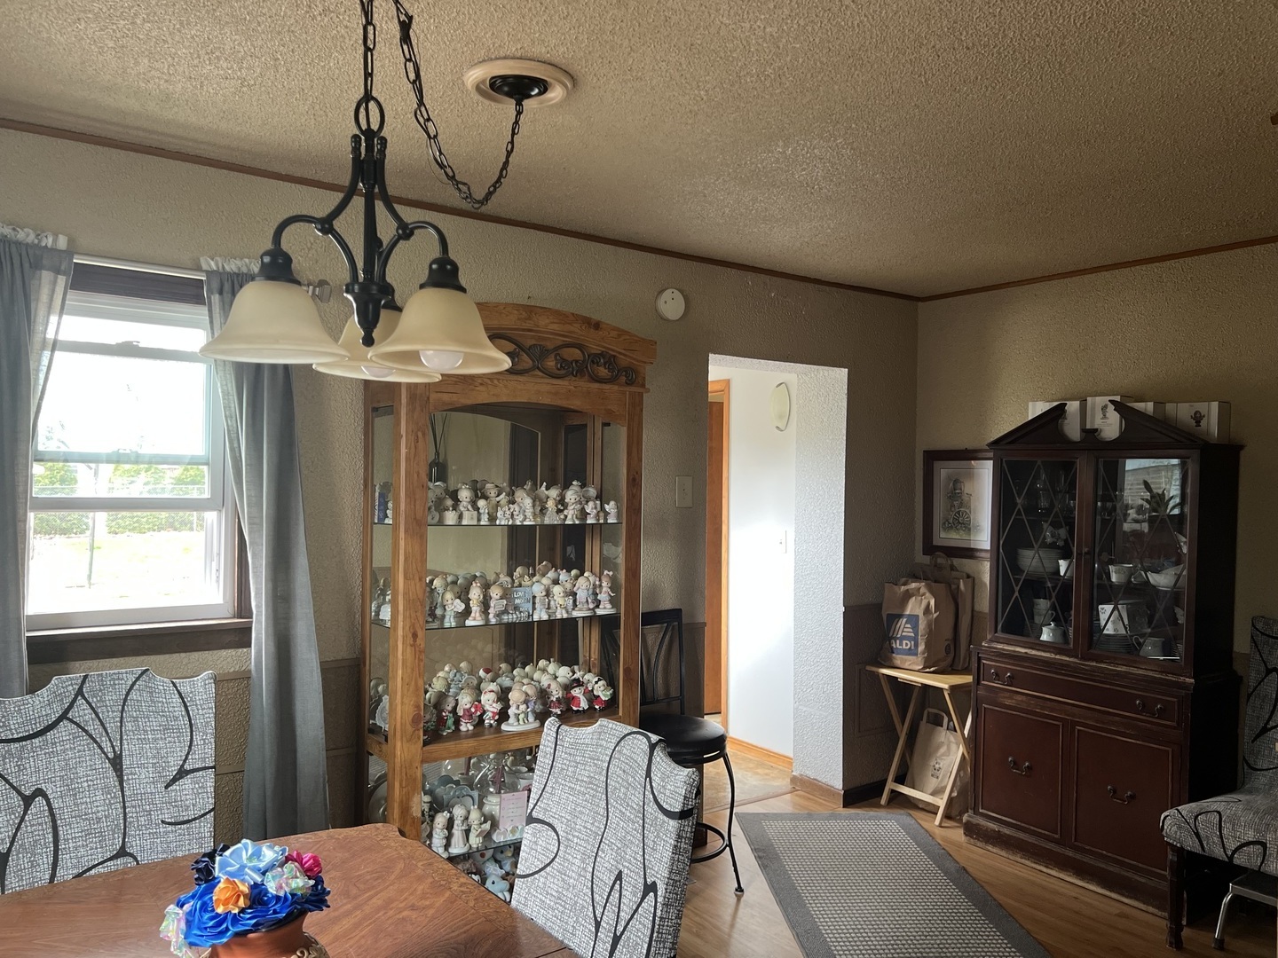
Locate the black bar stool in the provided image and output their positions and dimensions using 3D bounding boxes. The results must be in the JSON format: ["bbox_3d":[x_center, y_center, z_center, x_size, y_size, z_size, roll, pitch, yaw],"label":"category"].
[{"bbox_3d":[0.121,1.024,3.608,0.420,1.006,0.450,1,0,-36],"label":"black bar stool"}]

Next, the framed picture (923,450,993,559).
[{"bbox_3d":[1.528,0.117,4.515,0.030,0.514,0.470,1,0,-36],"label":"framed picture"}]

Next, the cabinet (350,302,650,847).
[{"bbox_3d":[-0.435,0.482,3.233,0.938,2.071,0.334,1,0,-36],"label":"cabinet"}]

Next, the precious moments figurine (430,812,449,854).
[{"bbox_3d":[-0.619,1.106,3.001,0.054,0.133,0.060,1,0,-44],"label":"precious moments figurine"}]

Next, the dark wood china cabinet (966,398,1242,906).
[{"bbox_3d":[1.814,0.632,3.830,0.357,1.853,0.918,1,0,-35],"label":"dark wood china cabinet"}]

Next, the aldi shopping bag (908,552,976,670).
[{"bbox_3d":[1.423,0.611,4.548,0.150,0.524,0.300,1,0,-36],"label":"aldi shopping bag"}]

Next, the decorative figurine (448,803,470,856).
[{"bbox_3d":[-0.568,1.098,3.040,0.064,0.150,0.066,1,0,40],"label":"decorative figurine"}]

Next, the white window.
[{"bbox_3d":[-1.474,-0.061,2.754,0.585,0.952,0.100,1,0,-36],"label":"white window"}]

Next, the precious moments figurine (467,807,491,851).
[{"bbox_3d":[-0.515,1.111,3.063,0.066,0.127,0.068,1,0,-40],"label":"precious moments figurine"}]

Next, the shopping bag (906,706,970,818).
[{"bbox_3d":[1.405,1.329,4.535,0.140,0.439,0.275,16,-8,-35],"label":"shopping bag"}]

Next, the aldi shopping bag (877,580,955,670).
[{"bbox_3d":[1.305,0.671,4.487,0.190,0.404,0.285,1,0,-36],"label":"aldi shopping bag"}]

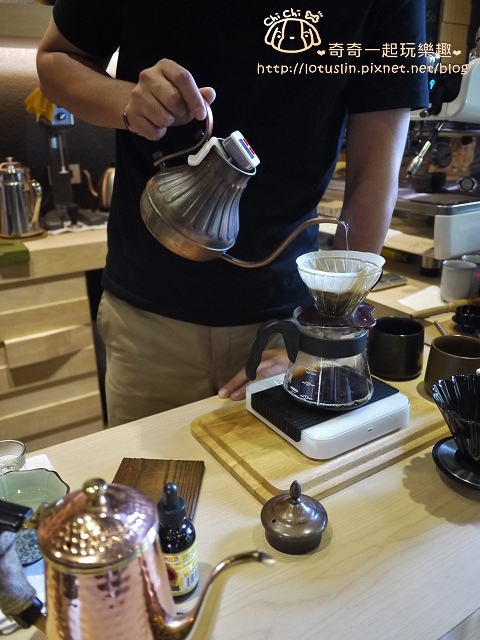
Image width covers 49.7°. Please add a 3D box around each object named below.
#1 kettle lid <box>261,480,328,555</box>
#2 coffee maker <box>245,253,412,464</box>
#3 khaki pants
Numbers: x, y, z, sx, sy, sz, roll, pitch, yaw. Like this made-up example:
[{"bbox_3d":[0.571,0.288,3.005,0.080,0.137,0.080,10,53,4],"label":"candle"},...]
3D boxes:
[{"bbox_3d":[0.051,0.174,0.479,0.062,0.061,0.062,-1,21,0],"label":"kettle lid"},{"bbox_3d":[0.101,0.028,0.622,0.178,0.200,0.162,-14,24,-31],"label":"coffee maker"},{"bbox_3d":[-0.035,0.329,1.019,0.360,0.900,0.250,-5,21,-11],"label":"khaki pants"}]

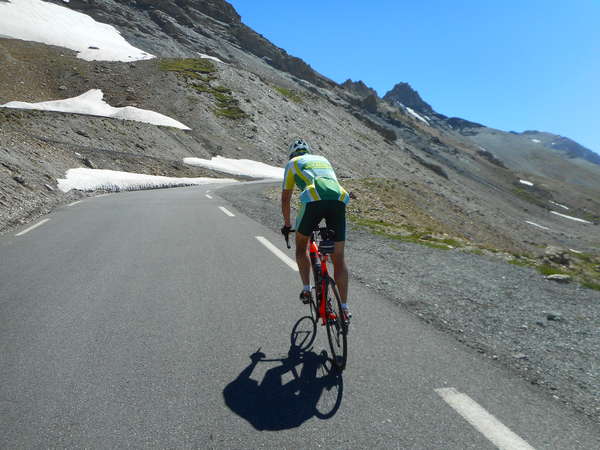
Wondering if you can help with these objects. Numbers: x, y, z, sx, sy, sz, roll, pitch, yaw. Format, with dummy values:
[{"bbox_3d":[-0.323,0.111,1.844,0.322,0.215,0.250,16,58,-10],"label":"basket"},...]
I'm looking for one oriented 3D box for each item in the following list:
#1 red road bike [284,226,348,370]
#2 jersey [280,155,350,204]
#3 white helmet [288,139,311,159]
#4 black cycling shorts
[{"bbox_3d":[0.183,0.491,3.602,0.430,1.000,1.650,-5,7,-7],"label":"red road bike"},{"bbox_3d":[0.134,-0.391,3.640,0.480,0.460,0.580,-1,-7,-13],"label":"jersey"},{"bbox_3d":[-0.002,-0.708,3.970,0.200,0.175,0.280,-1,-7,-8],"label":"white helmet"},{"bbox_3d":[0.174,-0.057,3.500,0.380,0.360,0.370,-1,2,-9],"label":"black cycling shorts"}]

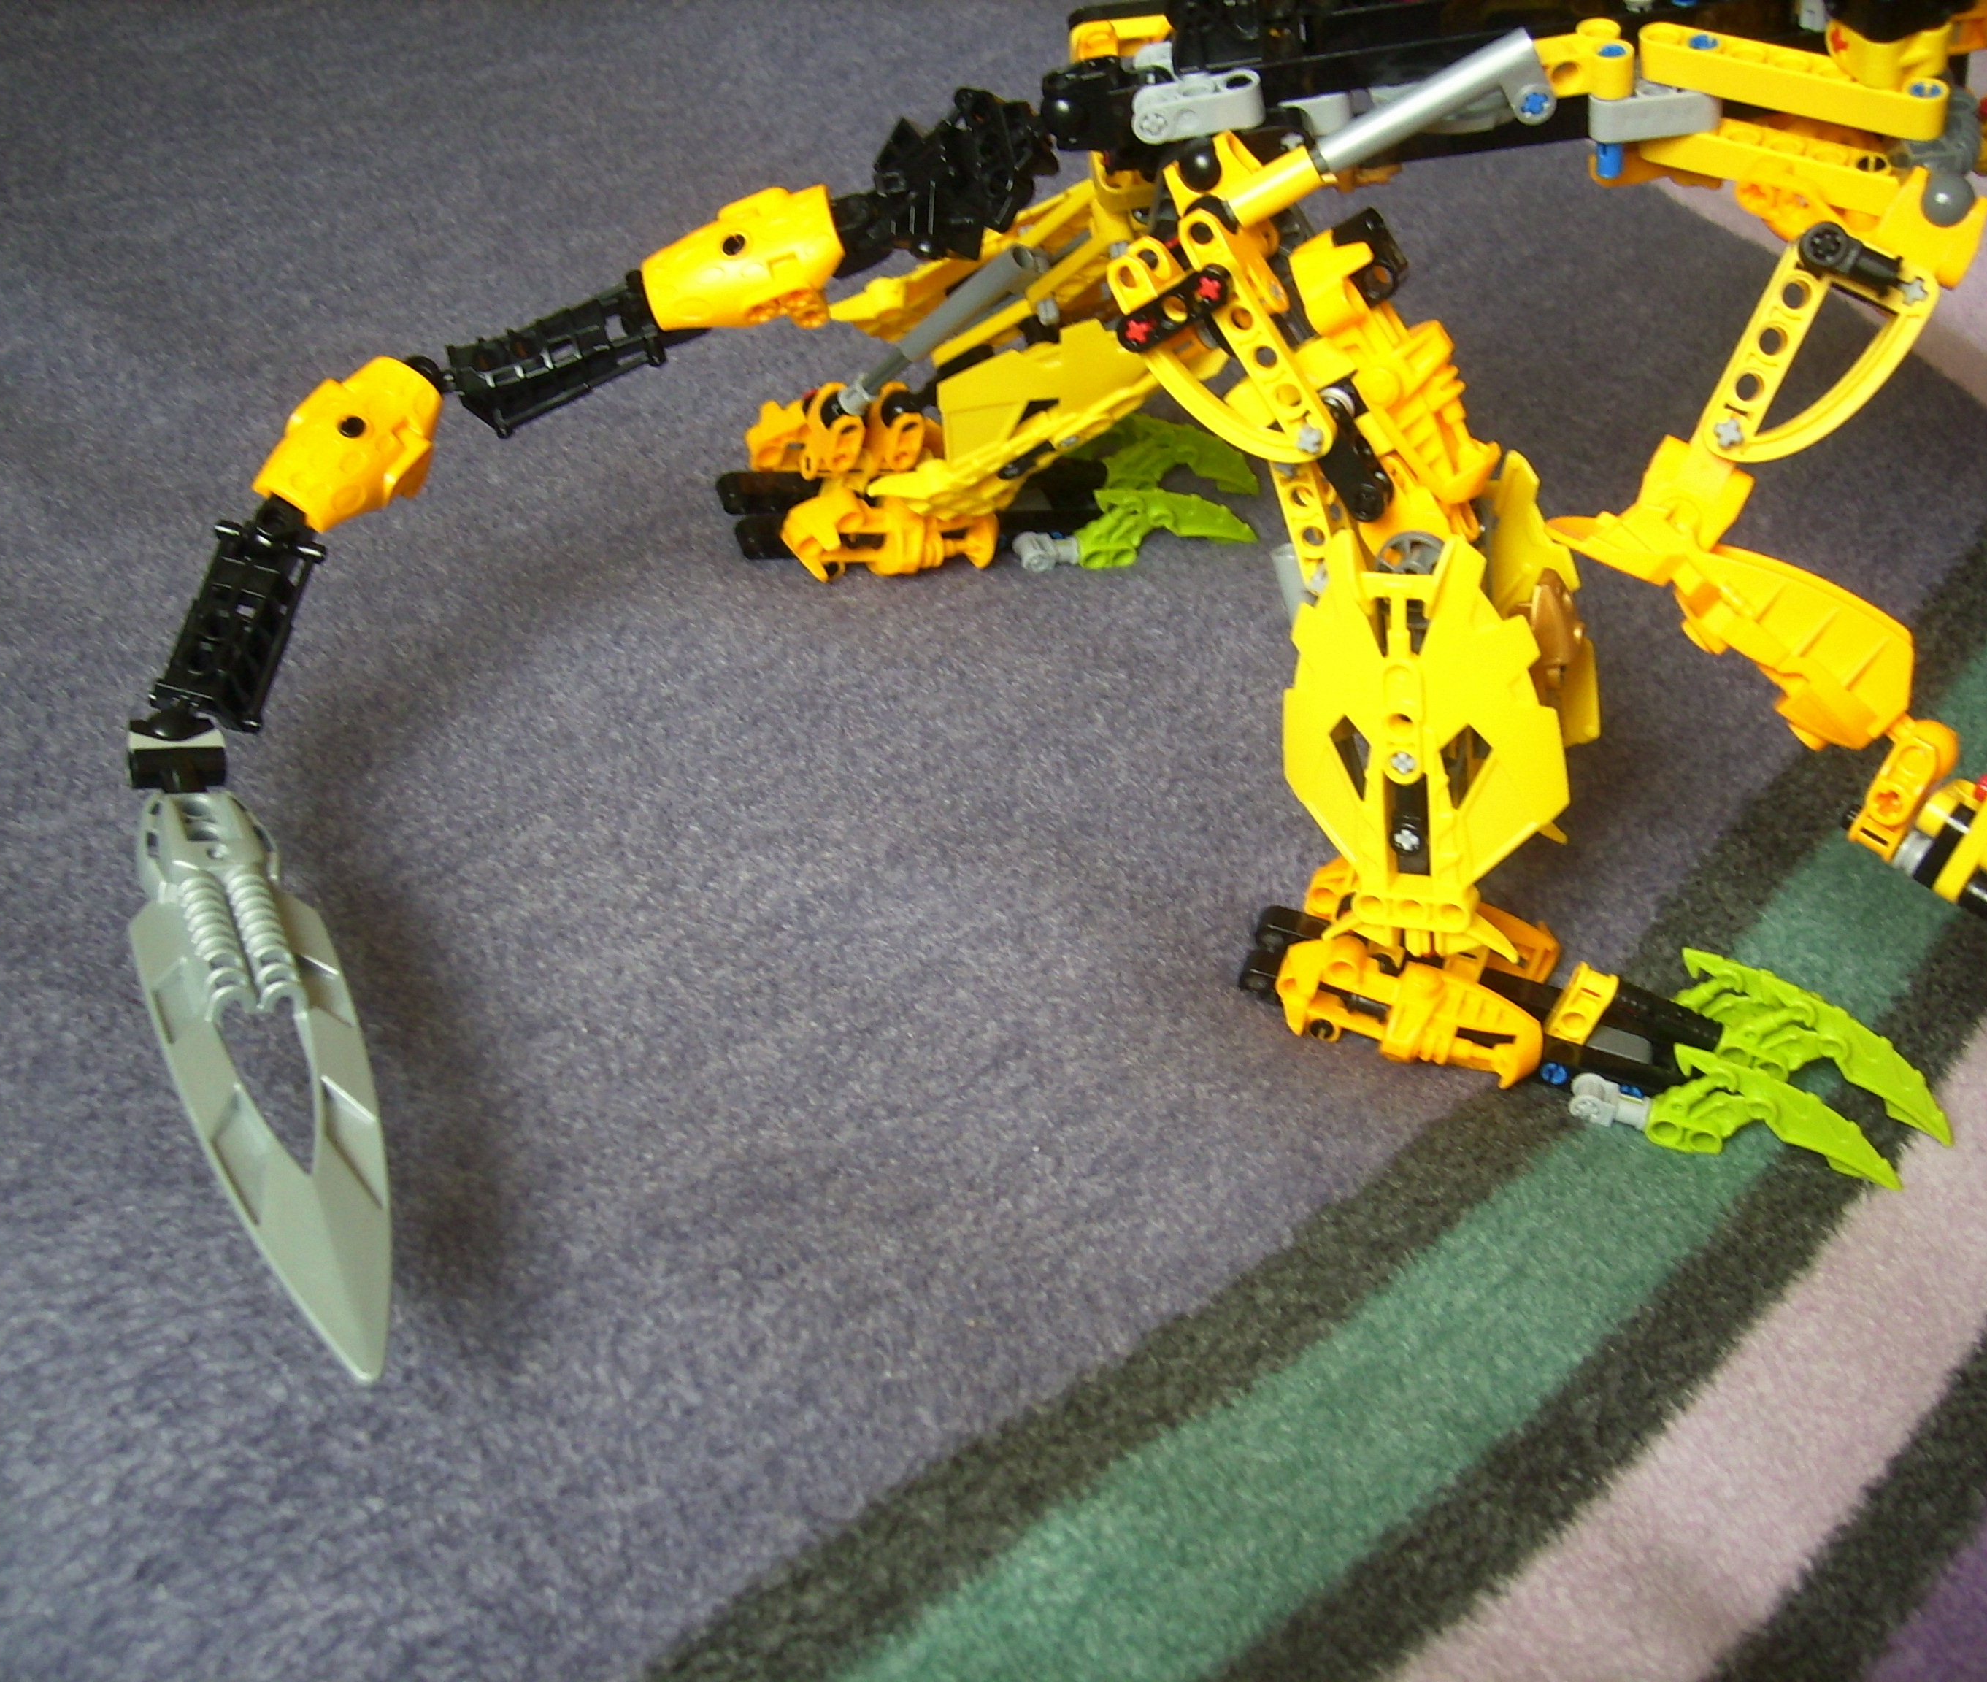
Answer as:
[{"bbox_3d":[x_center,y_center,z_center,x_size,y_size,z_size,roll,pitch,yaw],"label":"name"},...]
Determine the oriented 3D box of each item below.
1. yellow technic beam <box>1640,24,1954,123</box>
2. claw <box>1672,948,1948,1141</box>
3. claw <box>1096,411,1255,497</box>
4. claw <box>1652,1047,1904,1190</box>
[{"bbox_3d":[0.143,-0.137,0.373,0.056,0.008,0.008,24,54,24],"label":"yellow technic beam"},{"bbox_3d":[0.167,0.042,0.422,0.053,0.023,0.010,25,46,13],"label":"claw"},{"bbox_3d":[0.052,-0.110,0.590,0.050,0.022,0.009,2,40,-13],"label":"claw"},{"bbox_3d":[0.157,0.054,0.415,0.050,0.022,0.009,25,46,13],"label":"claw"}]

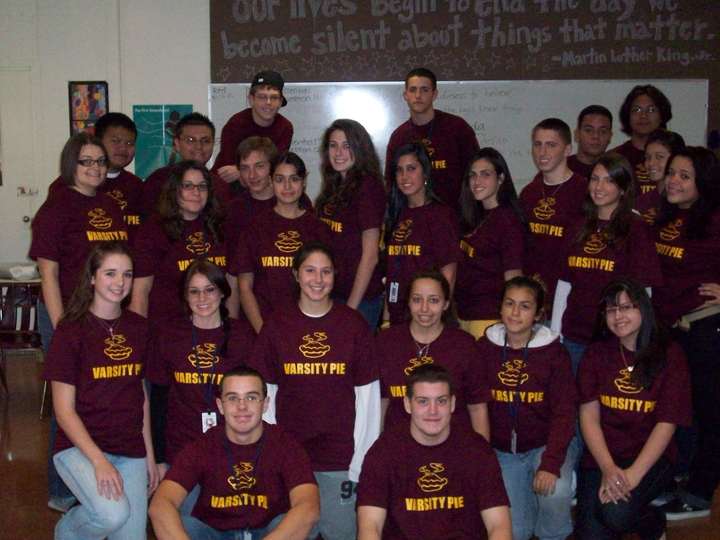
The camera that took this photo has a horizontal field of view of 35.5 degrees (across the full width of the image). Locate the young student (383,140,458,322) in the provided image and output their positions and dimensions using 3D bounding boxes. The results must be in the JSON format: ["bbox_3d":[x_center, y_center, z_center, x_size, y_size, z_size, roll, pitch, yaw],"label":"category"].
[{"bbox_3d":[0.271,0.231,4.971,0.440,1.580,0.310,7,10,43],"label":"young student"}]

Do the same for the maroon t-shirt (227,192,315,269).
[{"bbox_3d":[-0.410,-0.011,5.150,0.460,0.670,0.280,-1,5,-8],"label":"maroon t-shirt"}]

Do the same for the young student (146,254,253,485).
[{"bbox_3d":[-0.631,0.529,4.546,0.470,1.138,0.580,-1,5,-8],"label":"young student"}]

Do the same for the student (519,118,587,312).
[{"bbox_3d":[0.866,0.168,5.044,0.500,1.682,0.320,6,10,40],"label":"student"}]

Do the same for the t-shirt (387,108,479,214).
[{"bbox_3d":[0.368,-0.462,5.708,0.510,0.700,0.280,2,8,18],"label":"t-shirt"}]

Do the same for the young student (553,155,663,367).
[{"bbox_3d":[1.061,0.265,4.855,0.480,1.538,0.330,6,9,38],"label":"young student"}]

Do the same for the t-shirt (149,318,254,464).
[{"bbox_3d":[-0.642,0.489,4.520,0.440,0.600,0.270,-1,5,-8],"label":"t-shirt"}]

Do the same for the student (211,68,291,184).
[{"bbox_3d":[-0.497,-0.220,5.517,0.540,1.498,0.550,-1,7,-8],"label":"student"}]

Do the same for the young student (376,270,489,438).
[{"bbox_3d":[0.289,0.553,4.464,0.480,1.090,0.580,1,5,15],"label":"young student"}]

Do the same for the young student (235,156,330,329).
[{"bbox_3d":[-0.342,0.266,5.044,0.450,1.579,0.300,-1,5,-10],"label":"young student"}]

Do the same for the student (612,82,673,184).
[{"bbox_3d":[1.384,0.018,5.549,0.520,1.846,0.320,2,8,14],"label":"student"}]

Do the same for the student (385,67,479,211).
[{"bbox_3d":[0.374,-0.223,5.918,0.500,1.680,0.320,1,5,14],"label":"student"}]

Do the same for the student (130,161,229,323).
[{"bbox_3d":[-0.767,0.291,4.983,0.480,1.545,0.320,-2,5,-22],"label":"student"}]

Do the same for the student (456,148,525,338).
[{"bbox_3d":[0.575,0.261,4.964,0.300,1.587,0.420,-4,6,-35],"label":"student"}]

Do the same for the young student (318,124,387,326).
[{"bbox_3d":[-0.023,0.187,4.915,0.320,1.684,0.440,-6,9,-38],"label":"young student"}]

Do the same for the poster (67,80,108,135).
[{"bbox_3d":[-1.929,-1.129,8.000,0.285,0.430,0.020,0,5,0],"label":"poster"}]

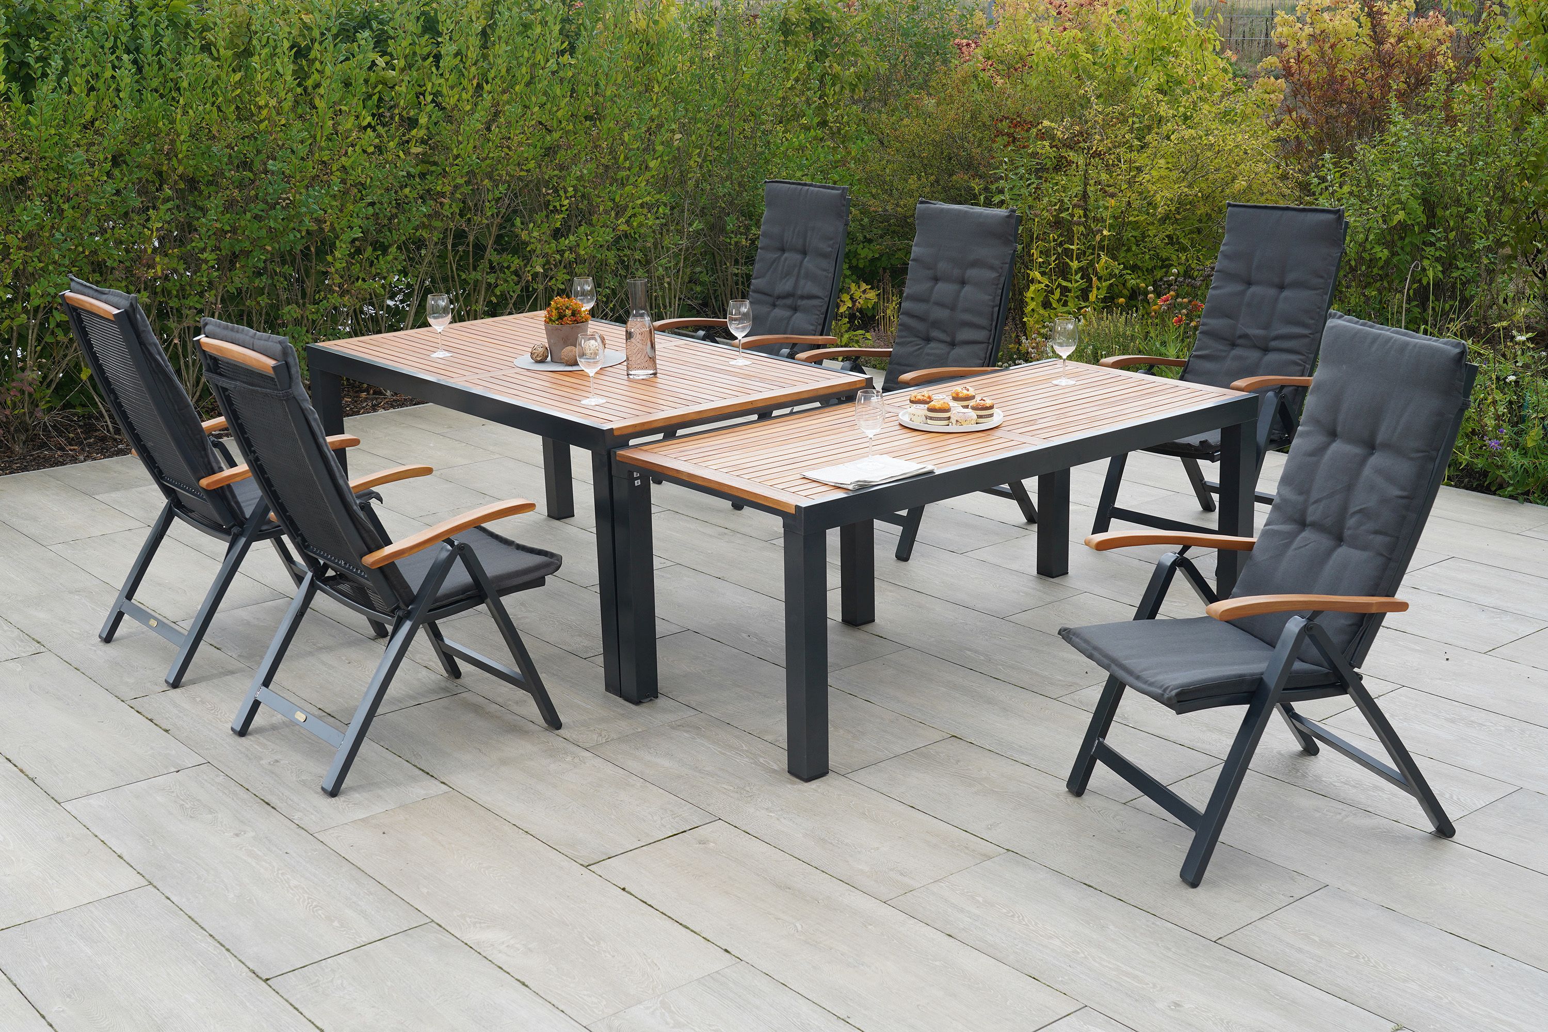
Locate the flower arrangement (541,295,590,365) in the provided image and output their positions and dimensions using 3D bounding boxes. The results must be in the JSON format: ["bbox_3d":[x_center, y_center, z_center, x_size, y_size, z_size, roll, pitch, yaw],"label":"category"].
[{"bbox_3d":[-0.665,-0.593,5.430,0.152,0.198,0.152,-1,15,0],"label":"flower arrangement"}]

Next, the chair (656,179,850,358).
[{"bbox_3d":[-0.095,-0.699,6.922,0.700,1.145,0.565,-14,20,-39],"label":"chair"}]

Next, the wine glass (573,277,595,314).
[{"bbox_3d":[-0.688,-0.761,6.223,0.081,0.201,0.081,-1,15,0],"label":"wine glass"}]

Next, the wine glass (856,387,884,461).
[{"bbox_3d":[0.252,-0.230,4.462,0.081,0.201,0.081,-1,15,0],"label":"wine glass"}]

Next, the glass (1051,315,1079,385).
[{"bbox_3d":[0.936,-0.531,5.532,0.081,0.206,0.081,-1,15,0],"label":"glass"}]

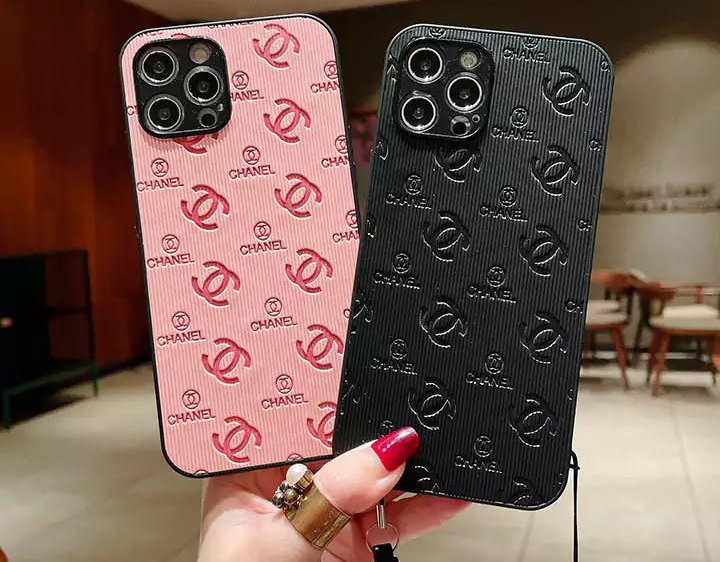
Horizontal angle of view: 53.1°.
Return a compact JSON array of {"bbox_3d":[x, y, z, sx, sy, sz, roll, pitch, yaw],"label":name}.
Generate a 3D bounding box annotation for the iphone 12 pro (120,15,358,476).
[{"bbox_3d":[-0.039,-0.015,0.264,0.080,0.161,0.012,-8,-4,-4],"label":"iphone 12 pro"}]

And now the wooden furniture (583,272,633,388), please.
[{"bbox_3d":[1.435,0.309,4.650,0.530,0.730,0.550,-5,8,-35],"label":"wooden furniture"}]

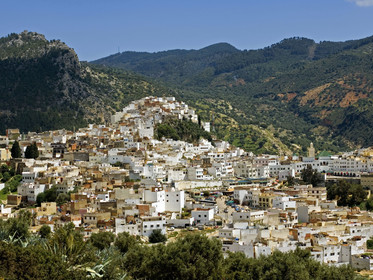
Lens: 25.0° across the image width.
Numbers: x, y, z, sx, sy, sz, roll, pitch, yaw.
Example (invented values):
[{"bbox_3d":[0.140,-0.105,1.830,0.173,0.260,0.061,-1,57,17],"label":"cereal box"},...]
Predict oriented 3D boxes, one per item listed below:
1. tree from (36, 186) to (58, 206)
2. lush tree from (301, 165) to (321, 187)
[{"bbox_3d":[-72.700,29.550,440.000,11.510,10.460,10.930,0,1,0],"label":"tree"},{"bbox_3d":[84.750,24.260,575.000,13.670,15.040,12.990,0,1,0],"label":"lush tree"}]

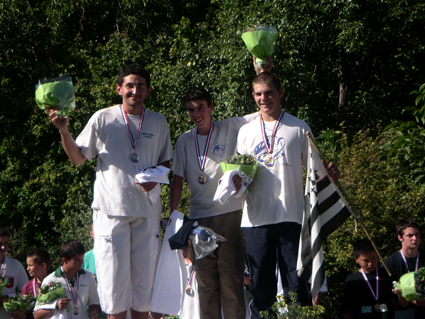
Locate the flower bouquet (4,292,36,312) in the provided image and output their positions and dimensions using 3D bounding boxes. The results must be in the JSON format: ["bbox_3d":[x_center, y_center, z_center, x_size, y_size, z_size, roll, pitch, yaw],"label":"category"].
[{"bbox_3d":[-1.380,1.035,9.800,0.230,0.200,0.230,6,16,0],"label":"flower bouquet"}]

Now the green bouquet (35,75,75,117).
[{"bbox_3d":[-0.875,-0.357,7.600,0.230,0.240,0.220,-6,-4,0],"label":"green bouquet"}]

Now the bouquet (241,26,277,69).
[{"bbox_3d":[0.269,-0.647,7.800,0.200,0.250,0.200,-3,-4,0],"label":"bouquet"}]

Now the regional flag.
[{"bbox_3d":[0.620,0.327,7.550,0.320,0.890,0.250,0,-4,-6],"label":"regional flag"}]

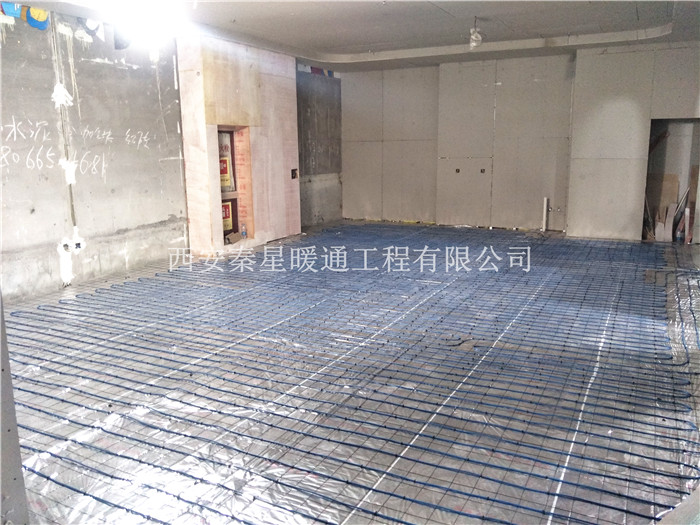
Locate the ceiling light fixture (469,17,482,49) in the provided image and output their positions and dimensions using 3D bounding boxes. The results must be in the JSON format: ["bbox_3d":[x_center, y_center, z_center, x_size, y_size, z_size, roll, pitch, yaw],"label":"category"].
[{"bbox_3d":[1.860,-3.411,7.200,0.186,0.443,0.186,2,11,14],"label":"ceiling light fixture"}]

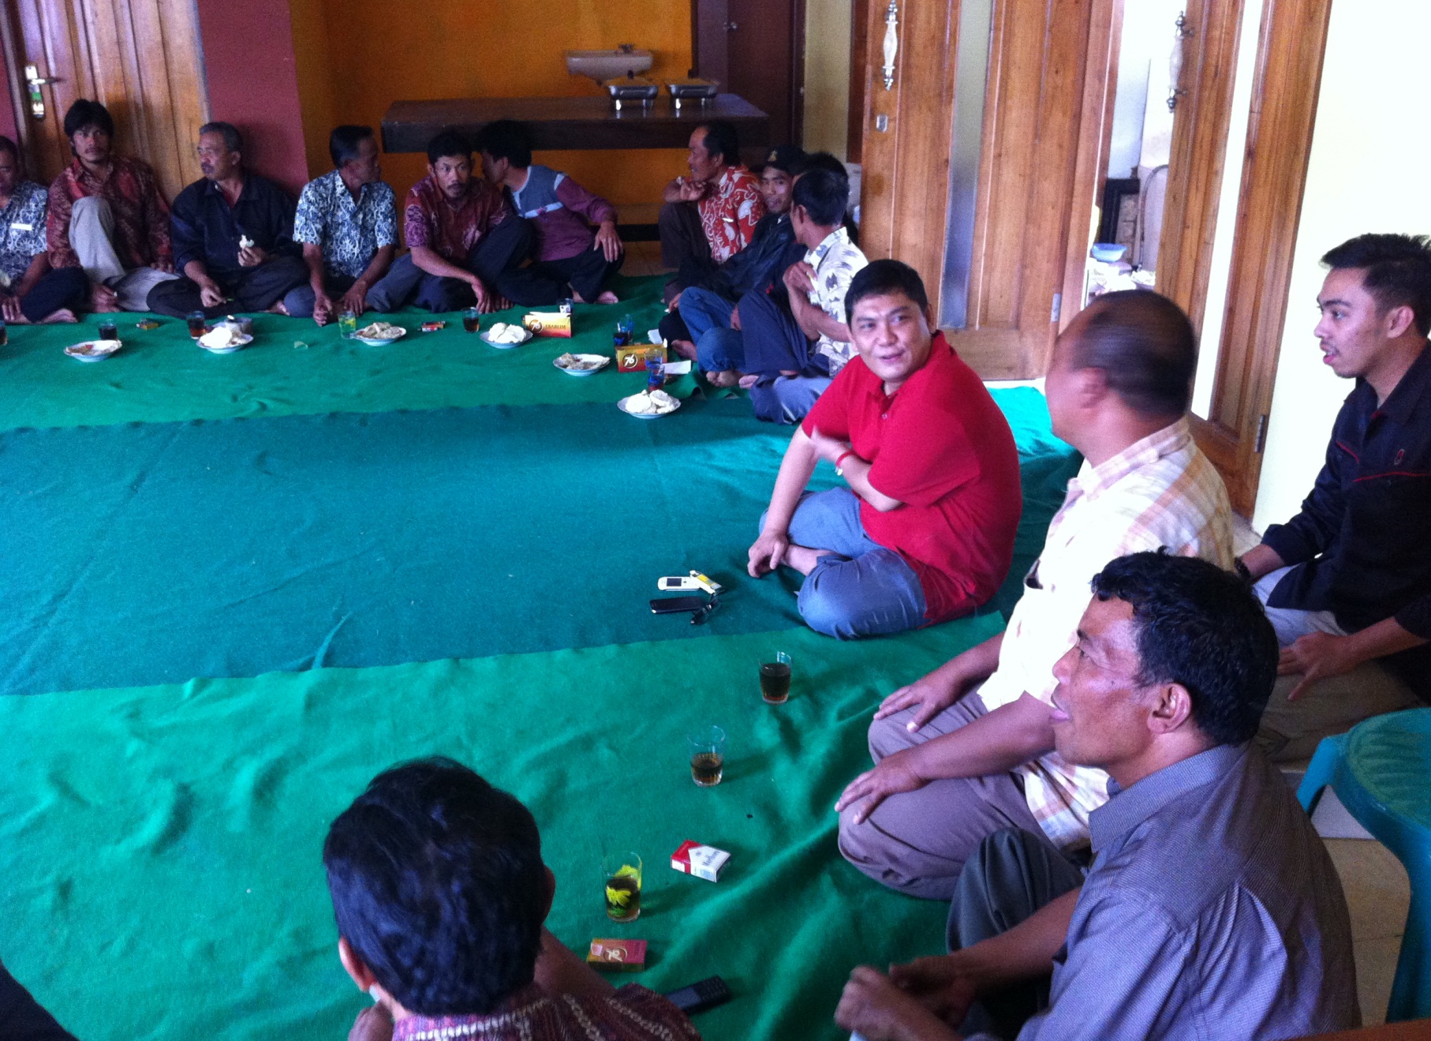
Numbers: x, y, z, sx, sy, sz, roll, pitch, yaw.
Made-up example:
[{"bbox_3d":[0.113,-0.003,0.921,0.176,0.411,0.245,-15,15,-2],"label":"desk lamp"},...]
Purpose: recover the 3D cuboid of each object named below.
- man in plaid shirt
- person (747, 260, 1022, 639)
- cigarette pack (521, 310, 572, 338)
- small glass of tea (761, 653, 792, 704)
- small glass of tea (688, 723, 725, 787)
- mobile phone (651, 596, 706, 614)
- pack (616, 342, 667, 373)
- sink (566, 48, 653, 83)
[{"bbox_3d":[0.556,0.109,2.423,0.710,0.960,0.510,1,22,3],"label":"man in plaid shirt"},{"bbox_3d":[0.417,-0.221,3.397,0.630,0.810,0.610,-8,23,-18],"label":"person"},{"bbox_3d":[-0.653,-0.773,5.713,0.180,0.085,0.056,2,22,5],"label":"cigarette pack"},{"bbox_3d":[0.126,0.328,2.999,0.066,0.092,0.066,0,22,0],"label":"small glass of tea"},{"bbox_3d":[-0.016,0.443,2.710,0.069,0.095,0.069,0,22,0],"label":"small glass of tea"},{"bbox_3d":[-0.091,0.203,3.412,0.117,0.012,0.061,-4,22,-9],"label":"mobile phone"},{"bbox_3d":[-0.268,-0.589,5.262,0.179,0.085,0.054,-5,23,-12],"label":"pack"},{"bbox_3d":[-0.529,-2.231,7.103,0.430,0.145,0.350,-2,22,-5],"label":"sink"}]

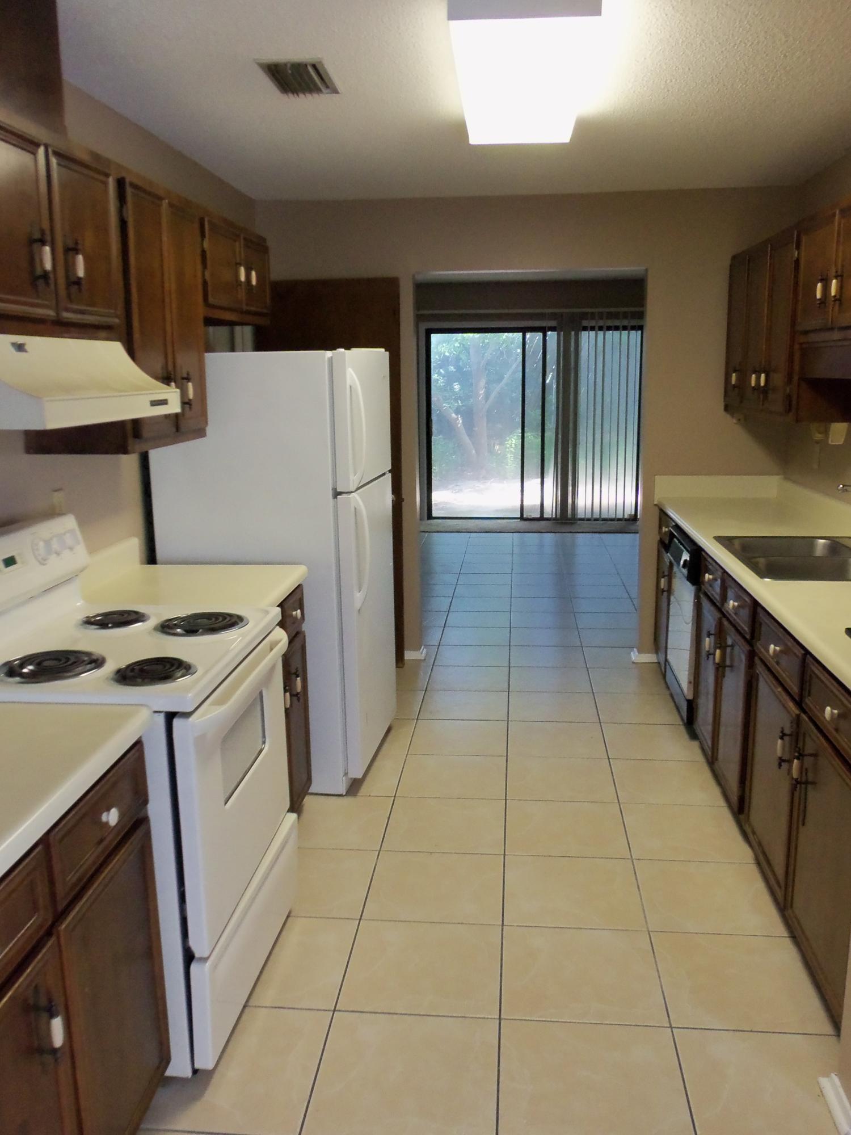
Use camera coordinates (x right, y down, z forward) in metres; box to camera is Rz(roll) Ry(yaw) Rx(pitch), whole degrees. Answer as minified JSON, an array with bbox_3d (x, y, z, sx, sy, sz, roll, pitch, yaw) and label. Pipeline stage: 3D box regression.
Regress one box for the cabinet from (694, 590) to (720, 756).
[{"bbox_3d":[1.370,0.433,3.566,0.553,0.603,0.395,0,12,6],"label":"cabinet"}]

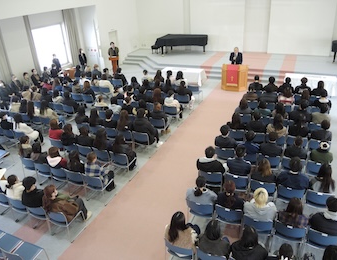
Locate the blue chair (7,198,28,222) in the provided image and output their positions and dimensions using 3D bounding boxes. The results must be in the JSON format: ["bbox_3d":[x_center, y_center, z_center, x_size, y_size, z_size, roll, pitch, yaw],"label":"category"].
[{"bbox_3d":[-3.053,1.631,6.146,0.520,0.780,0.520,8,29,24],"label":"blue chair"}]

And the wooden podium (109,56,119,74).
[{"bbox_3d":[-3.298,-3.901,17.046,0.580,1.020,0.460,-13,28,-18],"label":"wooden podium"}]

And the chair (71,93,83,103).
[{"bbox_3d":[-3.590,-1.201,11.835,0.520,0.780,0.520,8,29,24],"label":"chair"}]

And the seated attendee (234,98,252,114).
[{"bbox_3d":[2.395,-0.476,9.041,0.500,1.250,0.740,8,29,22],"label":"seated attendee"}]

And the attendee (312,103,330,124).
[{"bbox_3d":[4.470,-0.228,8.359,0.500,1.290,0.770,9,29,23],"label":"attendee"}]

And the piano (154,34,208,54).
[{"bbox_3d":[0.881,-5.122,17.130,2.850,1.030,1.530,9,30,25],"label":"piano"}]

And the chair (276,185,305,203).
[{"bbox_3d":[2.480,1.390,5.789,0.520,0.780,0.520,8,29,24],"label":"chair"}]

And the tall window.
[{"bbox_3d":[-6.204,-4.418,15.143,0.180,2.200,2.050,9,30,23],"label":"tall window"}]

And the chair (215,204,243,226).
[{"bbox_3d":[1.209,1.678,5.481,0.515,0.775,0.525,9,29,23],"label":"chair"}]

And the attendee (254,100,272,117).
[{"bbox_3d":[2.832,-0.430,8.430,0.490,1.240,0.740,9,30,23],"label":"attendee"}]

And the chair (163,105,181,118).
[{"bbox_3d":[0.180,-0.598,10.214,0.515,0.775,0.525,9,29,23],"label":"chair"}]

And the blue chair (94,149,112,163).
[{"bbox_3d":[-1.558,0.714,7.300,0.485,0.765,0.490,9,30,23],"label":"blue chair"}]

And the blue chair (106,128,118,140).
[{"bbox_3d":[-1.590,0.188,8.838,0.515,0.775,0.525,9,29,23],"label":"blue chair"}]

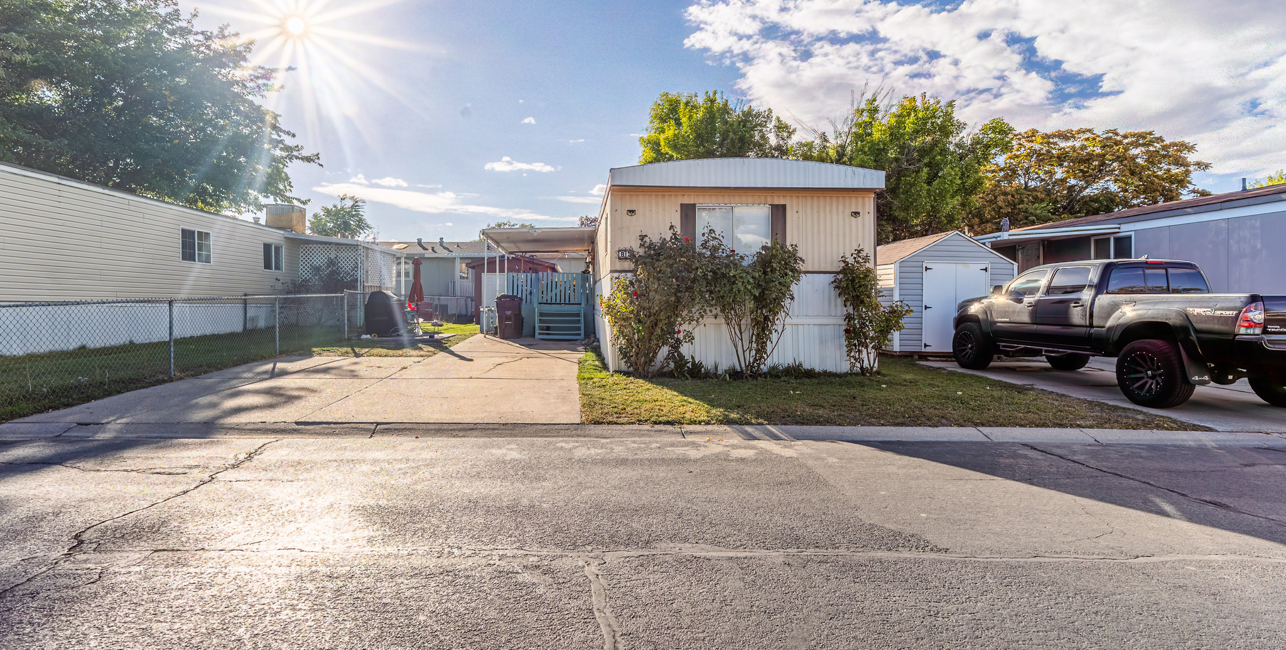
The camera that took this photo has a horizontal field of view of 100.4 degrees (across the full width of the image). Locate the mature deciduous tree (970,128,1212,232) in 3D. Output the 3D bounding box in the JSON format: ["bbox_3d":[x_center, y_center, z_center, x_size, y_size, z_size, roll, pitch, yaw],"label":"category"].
[{"bbox_3d":[19.020,-4.095,23.157,8.800,8.730,8.600,-1,2,-6],"label":"mature deciduous tree"}]

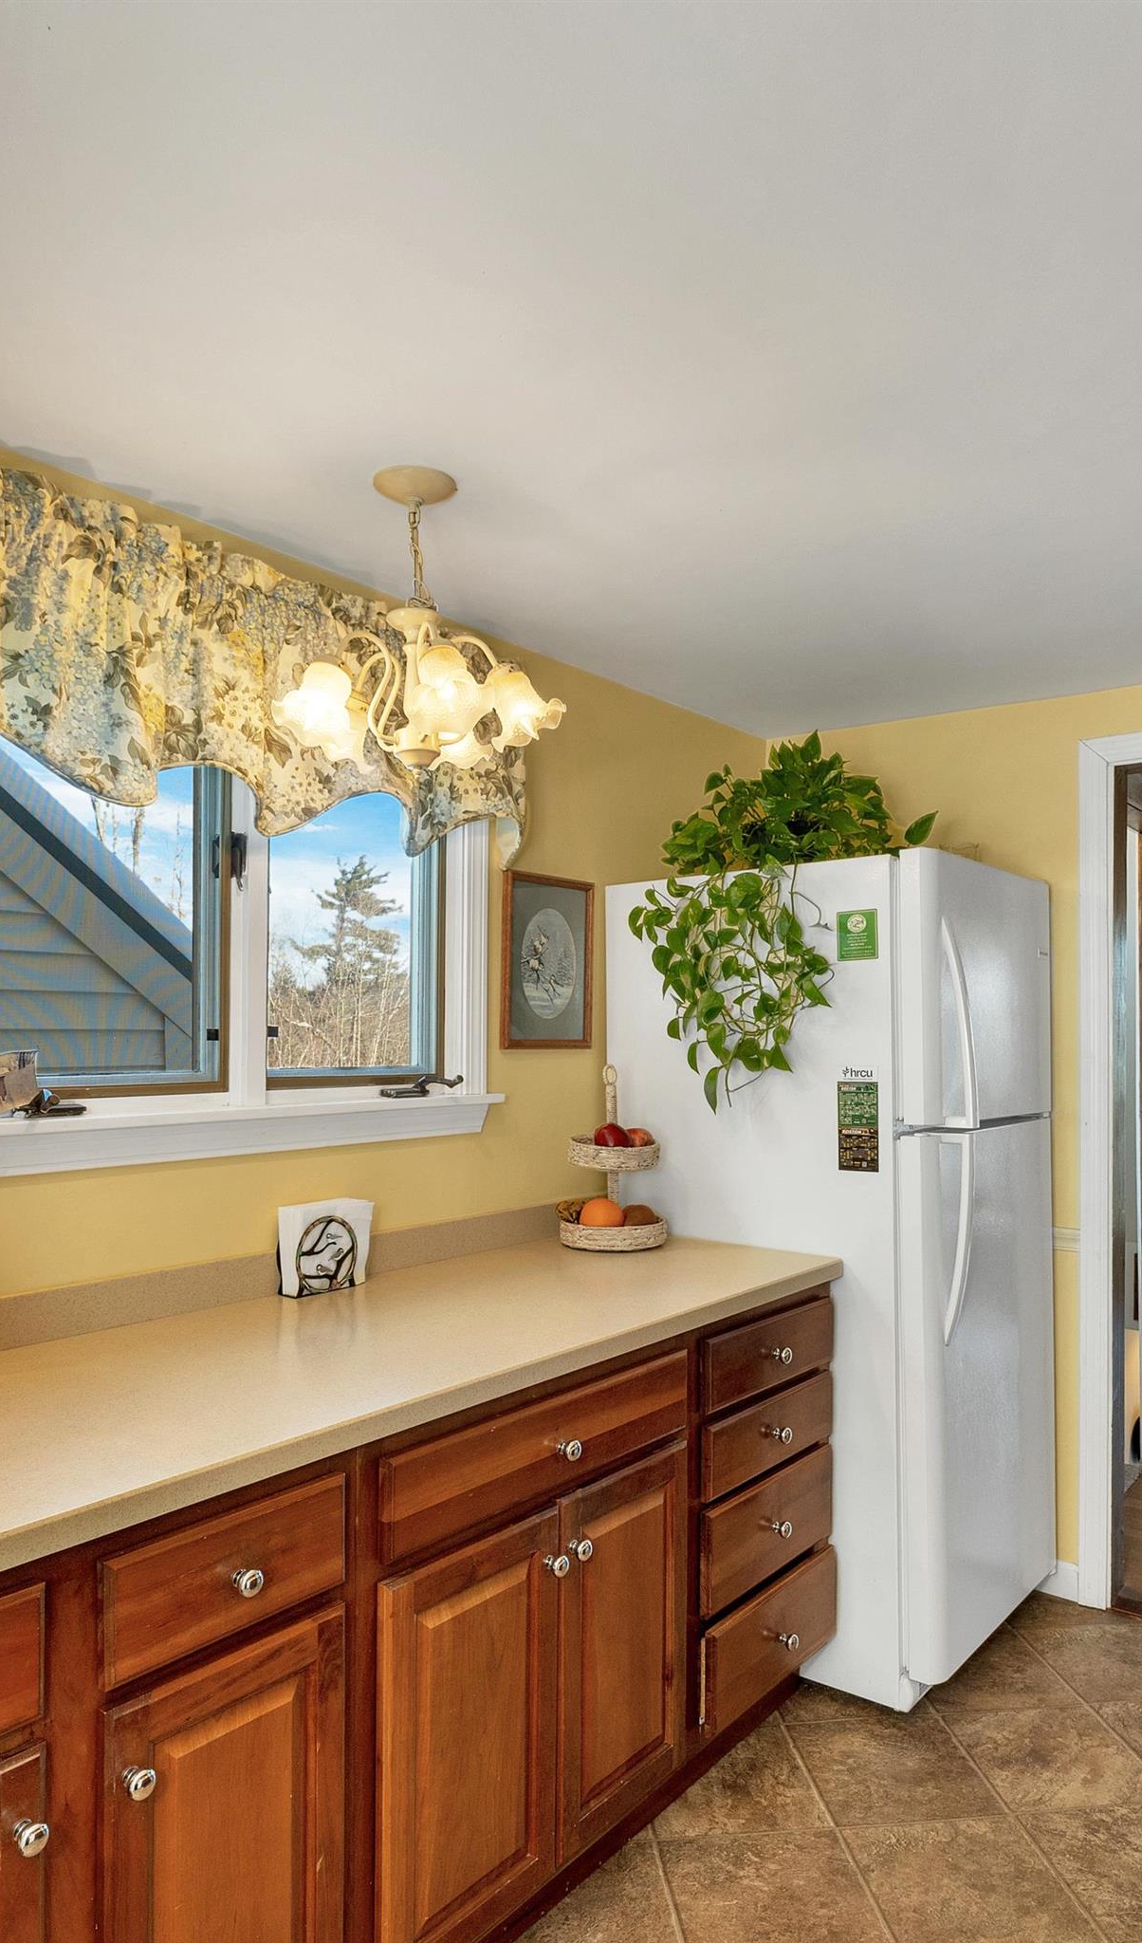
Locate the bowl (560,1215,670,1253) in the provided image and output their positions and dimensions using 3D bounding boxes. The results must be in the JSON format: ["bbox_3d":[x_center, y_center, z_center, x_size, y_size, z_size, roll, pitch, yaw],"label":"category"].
[{"bbox_3d":[0.100,0.579,2.560,0.245,0.060,0.245,0,-2,0],"label":"bowl"}]

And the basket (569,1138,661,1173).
[{"bbox_3d":[0.105,0.430,2.631,0.207,0.062,0.207,1,-3,0],"label":"basket"}]

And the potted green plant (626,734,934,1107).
[{"bbox_3d":[0.516,-0.126,2.688,0.680,0.880,0.500,-1,-3,41],"label":"potted green plant"}]

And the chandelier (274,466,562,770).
[{"bbox_3d":[-0.237,-0.535,1.750,0.450,0.455,0.450,0,-2,0],"label":"chandelier"}]

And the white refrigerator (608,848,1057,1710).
[{"bbox_3d":[0.664,0.664,2.885,0.882,1.770,0.744,-2,-3,40],"label":"white refrigerator"}]

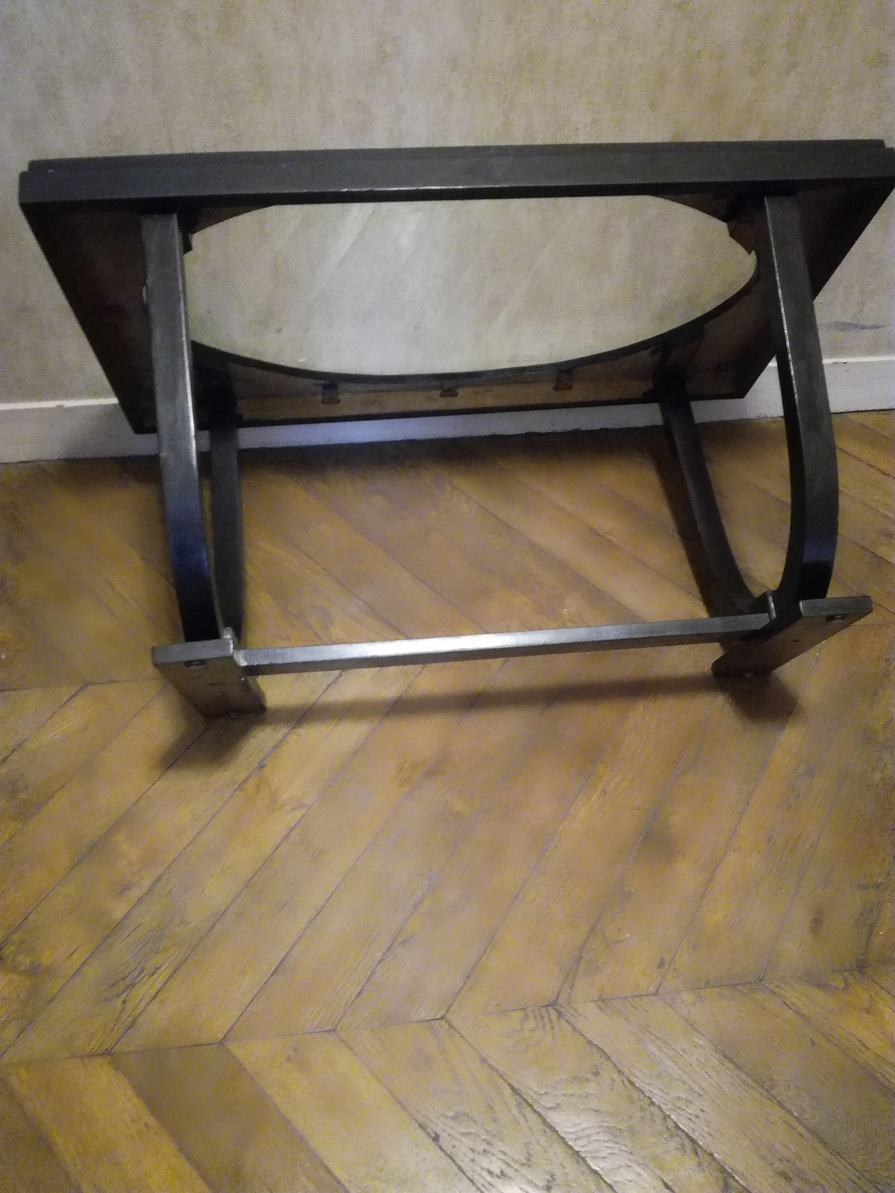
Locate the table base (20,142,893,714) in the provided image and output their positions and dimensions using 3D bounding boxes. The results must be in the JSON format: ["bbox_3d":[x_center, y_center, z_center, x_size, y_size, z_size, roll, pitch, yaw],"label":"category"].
[{"bbox_3d":[0.047,-0.169,1.231,1.020,0.506,0.550,-4,71,-6],"label":"table base"}]

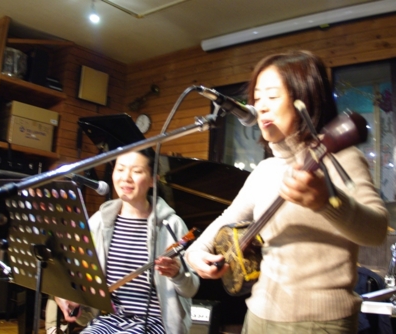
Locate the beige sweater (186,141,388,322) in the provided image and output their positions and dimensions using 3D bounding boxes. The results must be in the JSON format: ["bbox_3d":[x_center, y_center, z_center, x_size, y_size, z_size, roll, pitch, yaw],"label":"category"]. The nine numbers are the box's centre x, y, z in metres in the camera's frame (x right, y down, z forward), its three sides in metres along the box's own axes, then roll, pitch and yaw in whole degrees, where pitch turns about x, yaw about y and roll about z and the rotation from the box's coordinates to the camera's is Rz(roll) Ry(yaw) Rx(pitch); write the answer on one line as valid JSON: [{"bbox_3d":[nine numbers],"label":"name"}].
[{"bbox_3d":[0.272,0.194,1.420,0.520,0.540,0.400,-2,-9,37],"label":"beige sweater"}]

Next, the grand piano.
[{"bbox_3d":[-0.270,0.545,3.365,1.800,1.620,1.500,-3,-10,39],"label":"grand piano"}]

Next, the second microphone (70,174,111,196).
[{"bbox_3d":[-0.412,0.067,1.790,0.172,0.052,0.052,20,-14,-23],"label":"second microphone"}]

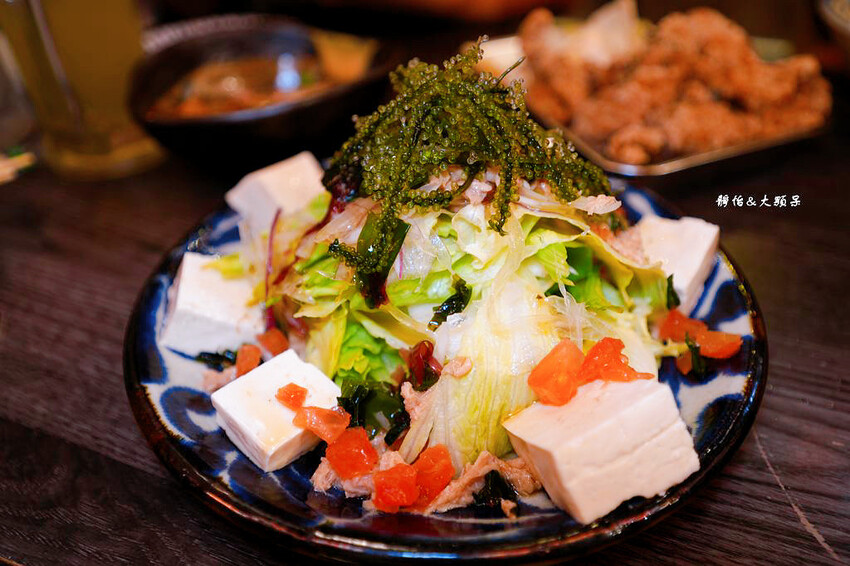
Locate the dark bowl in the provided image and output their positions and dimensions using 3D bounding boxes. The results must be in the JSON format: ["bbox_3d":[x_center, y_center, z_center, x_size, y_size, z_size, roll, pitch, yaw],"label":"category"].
[{"bbox_3d":[-0.094,-0.104,0.407,0.156,0.063,0.156,-1,37,1],"label":"dark bowl"}]

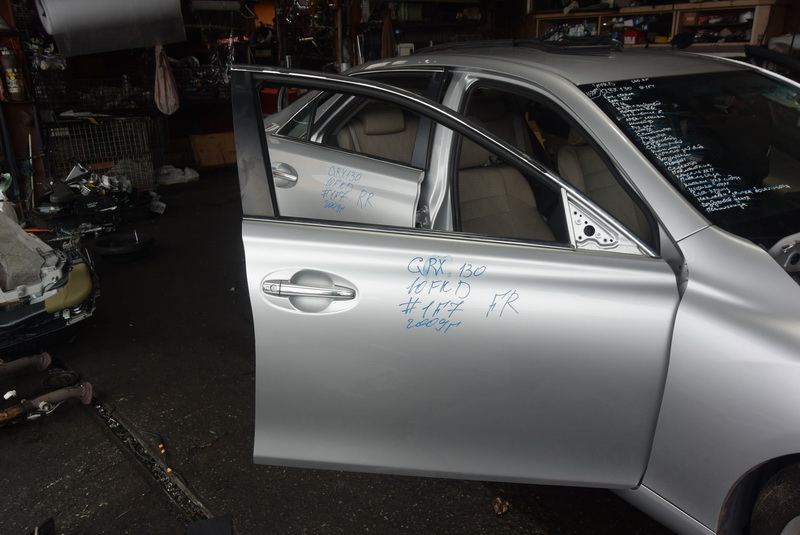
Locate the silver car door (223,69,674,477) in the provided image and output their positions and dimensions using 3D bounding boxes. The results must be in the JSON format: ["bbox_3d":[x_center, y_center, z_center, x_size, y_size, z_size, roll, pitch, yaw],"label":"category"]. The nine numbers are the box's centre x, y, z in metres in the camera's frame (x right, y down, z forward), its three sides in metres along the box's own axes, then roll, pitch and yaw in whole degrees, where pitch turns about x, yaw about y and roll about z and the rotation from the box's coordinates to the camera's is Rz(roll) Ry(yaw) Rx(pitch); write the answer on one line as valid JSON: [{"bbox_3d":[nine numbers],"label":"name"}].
[{"bbox_3d":[0.123,0.028,1.683,1.120,1.070,0.280,1,19,6],"label":"silver car door"}]

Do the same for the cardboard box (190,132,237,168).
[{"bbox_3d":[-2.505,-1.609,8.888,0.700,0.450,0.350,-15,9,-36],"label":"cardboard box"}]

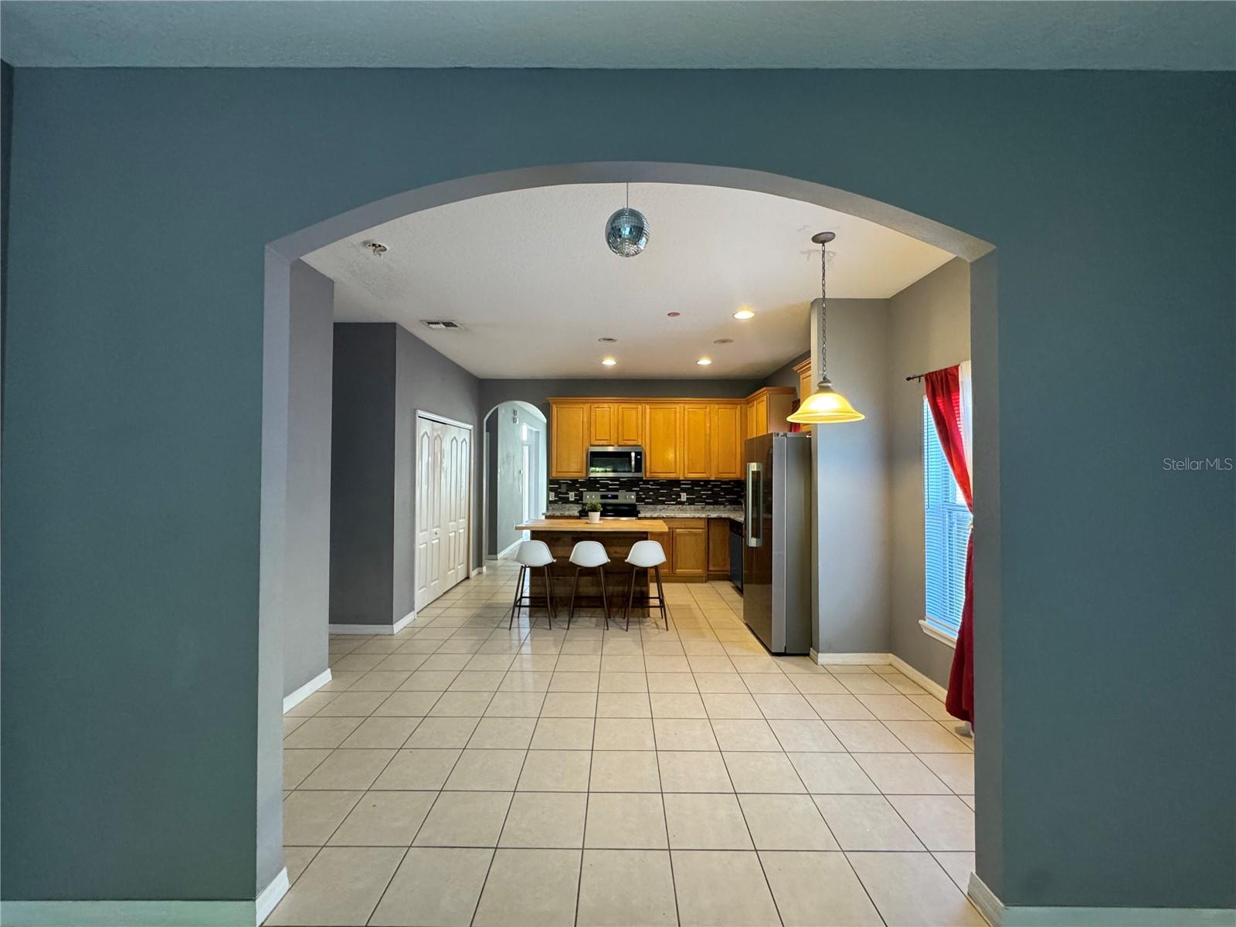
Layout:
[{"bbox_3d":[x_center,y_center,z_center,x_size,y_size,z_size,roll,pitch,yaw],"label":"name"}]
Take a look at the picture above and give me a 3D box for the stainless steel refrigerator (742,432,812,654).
[{"bbox_3d":[1.622,0.656,4.498,0.845,1.788,0.913,0,-1,0],"label":"stainless steel refrigerator"}]

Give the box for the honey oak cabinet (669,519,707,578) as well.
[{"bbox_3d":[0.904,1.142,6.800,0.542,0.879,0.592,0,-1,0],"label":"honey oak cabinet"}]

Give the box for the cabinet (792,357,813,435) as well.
[{"bbox_3d":[1.930,-0.599,4.460,0.412,0.635,0.889,0,-1,0],"label":"cabinet"}]

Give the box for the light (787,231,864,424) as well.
[{"bbox_3d":[1.183,-0.768,2.859,0.440,1.057,0.440,0,-1,0],"label":"light"}]

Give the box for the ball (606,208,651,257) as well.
[{"bbox_3d":[0.043,-1.052,2.266,0.200,0.205,0.200,0,-1,0],"label":"ball"}]

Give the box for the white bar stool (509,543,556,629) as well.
[{"bbox_3d":[-0.798,1.127,4.816,0.406,0.832,0.433,0,-1,0],"label":"white bar stool"}]

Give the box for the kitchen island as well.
[{"bbox_3d":[-0.260,1.094,5.266,1.520,0.916,0.727,0,-1,0],"label":"kitchen island"}]

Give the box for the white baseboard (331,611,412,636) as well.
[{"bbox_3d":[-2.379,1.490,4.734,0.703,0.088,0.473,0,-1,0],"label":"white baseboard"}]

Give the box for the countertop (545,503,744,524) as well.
[{"bbox_3d":[0.573,0.627,6.074,3.076,0.140,2.028,0,-1,0],"label":"countertop"}]

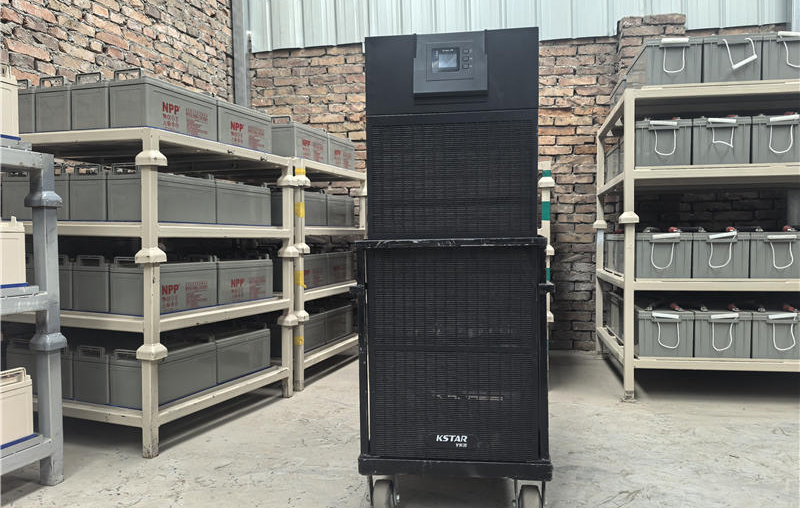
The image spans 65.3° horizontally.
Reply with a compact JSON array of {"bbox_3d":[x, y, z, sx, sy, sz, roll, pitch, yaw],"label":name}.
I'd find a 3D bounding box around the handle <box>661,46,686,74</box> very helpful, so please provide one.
[{"bbox_3d":[1.220,-0.870,2.779,0.109,0.135,0.030,0,1,12],"label":"handle"}]

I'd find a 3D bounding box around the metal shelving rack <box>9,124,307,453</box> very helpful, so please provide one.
[{"bbox_3d":[-1.025,0.119,2.627,0.786,1.103,0.957,0,1,20],"label":"metal shelving rack"}]

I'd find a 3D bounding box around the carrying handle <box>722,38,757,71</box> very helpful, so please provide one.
[{"bbox_3d":[1.486,-0.873,2.724,0.141,0.140,0.030,0,1,12],"label":"carrying handle"}]

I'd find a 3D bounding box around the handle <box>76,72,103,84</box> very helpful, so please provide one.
[{"bbox_3d":[-1.088,-0.611,2.187,0.116,0.041,0.020,0,1,20],"label":"handle"}]

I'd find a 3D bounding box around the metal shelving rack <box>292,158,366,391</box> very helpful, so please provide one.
[{"bbox_3d":[-0.691,0.103,3.543,0.786,1.103,0.928,0,1,20],"label":"metal shelving rack"}]

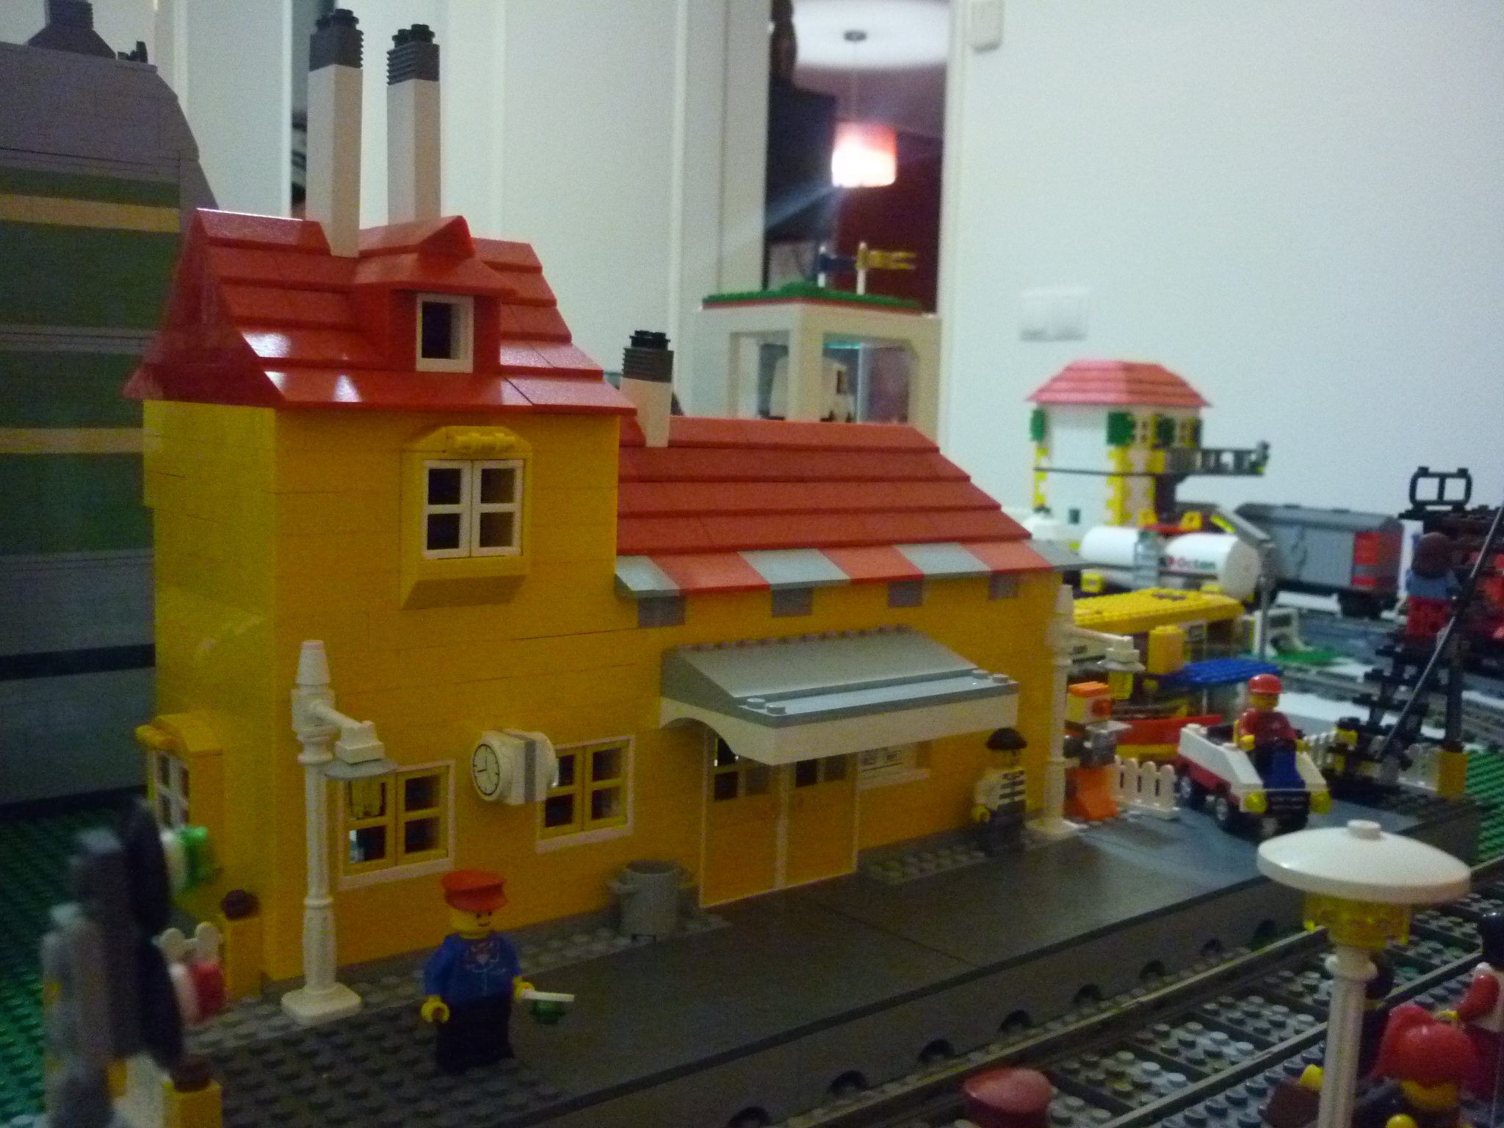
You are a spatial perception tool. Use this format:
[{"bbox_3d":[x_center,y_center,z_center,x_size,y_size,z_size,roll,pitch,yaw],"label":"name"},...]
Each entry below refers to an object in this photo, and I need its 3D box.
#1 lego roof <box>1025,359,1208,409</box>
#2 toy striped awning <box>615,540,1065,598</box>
[{"bbox_3d":[0.323,-0.159,1.268,0.111,0.036,0.111,-3,8,-39],"label":"lego roof"},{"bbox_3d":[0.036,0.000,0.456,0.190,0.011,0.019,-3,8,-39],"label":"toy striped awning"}]

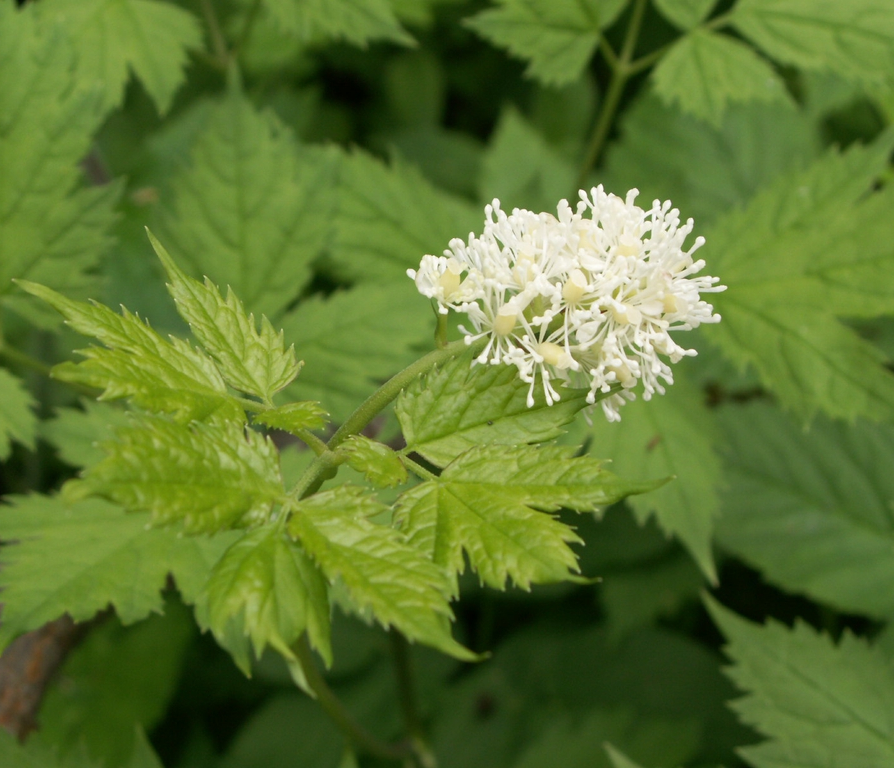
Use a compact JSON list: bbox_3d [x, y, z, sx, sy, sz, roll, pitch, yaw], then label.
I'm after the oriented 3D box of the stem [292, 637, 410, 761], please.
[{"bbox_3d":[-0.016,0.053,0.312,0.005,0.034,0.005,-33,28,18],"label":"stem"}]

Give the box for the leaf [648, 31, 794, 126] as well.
[{"bbox_3d":[0.073,-0.082,0.490,0.037,0.010,0.031,-7,50,-9],"label":"leaf"}]

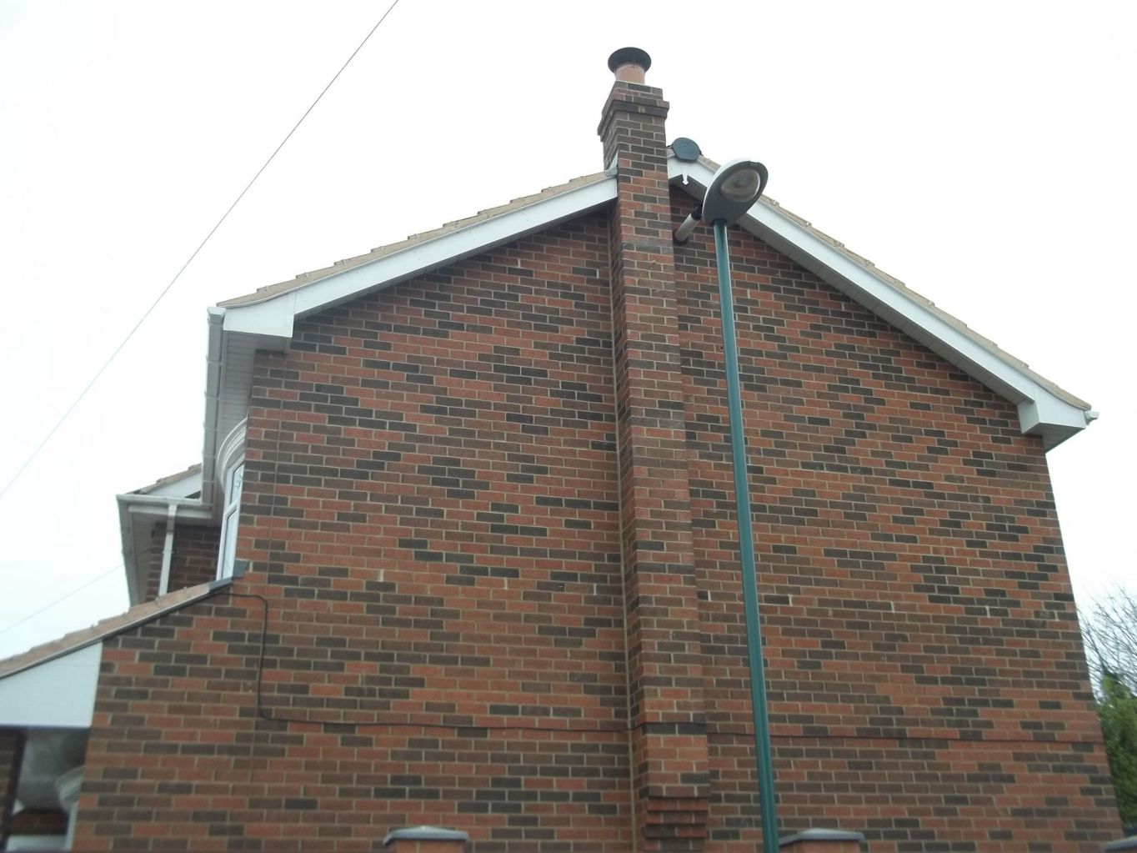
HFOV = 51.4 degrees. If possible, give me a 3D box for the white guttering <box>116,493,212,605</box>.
[{"bbox_3d":[-4.736,1.611,13.941,0.960,0.230,4.470,6,-24,-16],"label":"white guttering"}]

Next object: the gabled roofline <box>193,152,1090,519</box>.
[{"bbox_3d":[0.402,-0.595,11.839,7.610,2.380,4.390,6,-24,-16],"label":"gabled roofline"}]

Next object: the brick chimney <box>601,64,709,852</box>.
[{"bbox_3d":[0.622,-0.041,9.363,0.520,7.200,0.520,6,-24,-16],"label":"brick chimney"}]

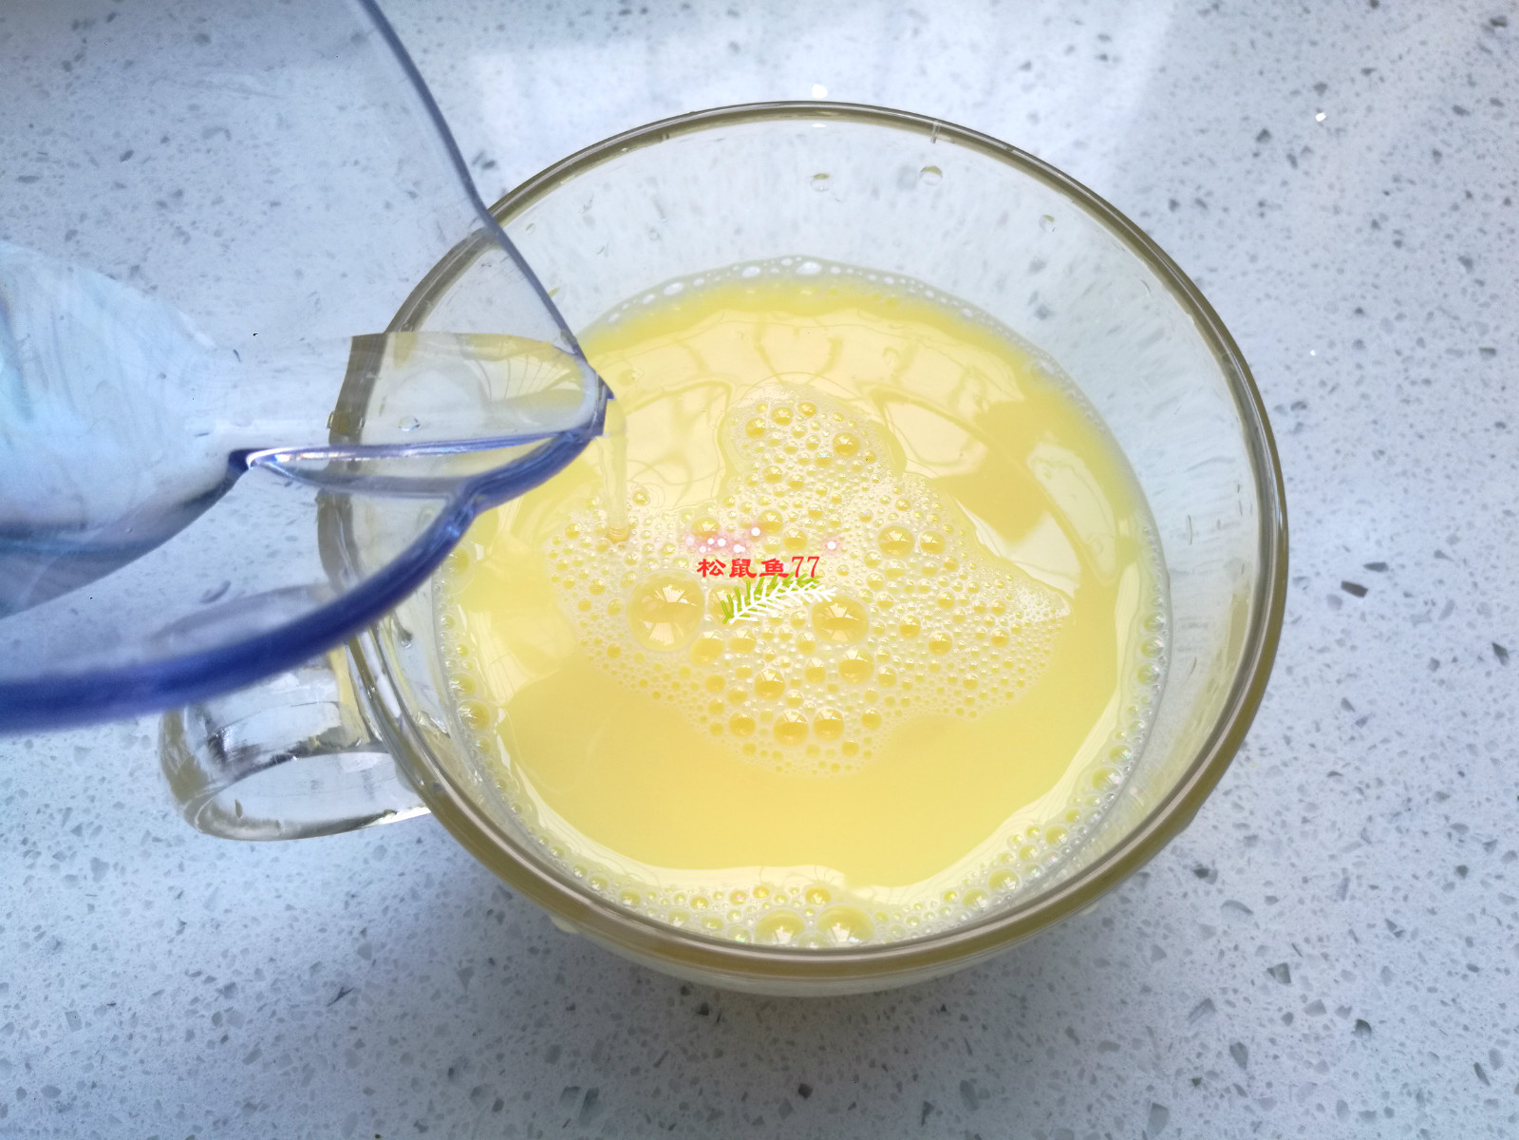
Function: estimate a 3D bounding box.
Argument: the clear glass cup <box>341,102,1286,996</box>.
[{"bbox_3d":[0.006,0.002,0.201,0.130,0.083,0.130,0,69,0],"label":"clear glass cup"}]

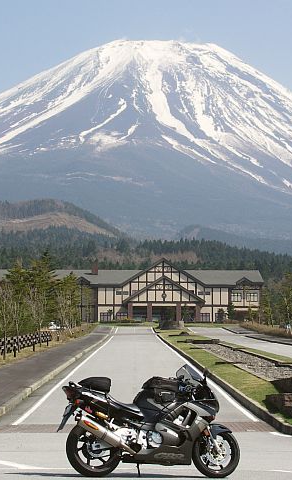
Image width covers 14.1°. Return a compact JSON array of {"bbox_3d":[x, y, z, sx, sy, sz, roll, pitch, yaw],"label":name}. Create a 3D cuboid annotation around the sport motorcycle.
[{"bbox_3d":[0.030,2.080,13.550,2.080,1.250,0.740,0,-4,2],"label":"sport motorcycle"}]

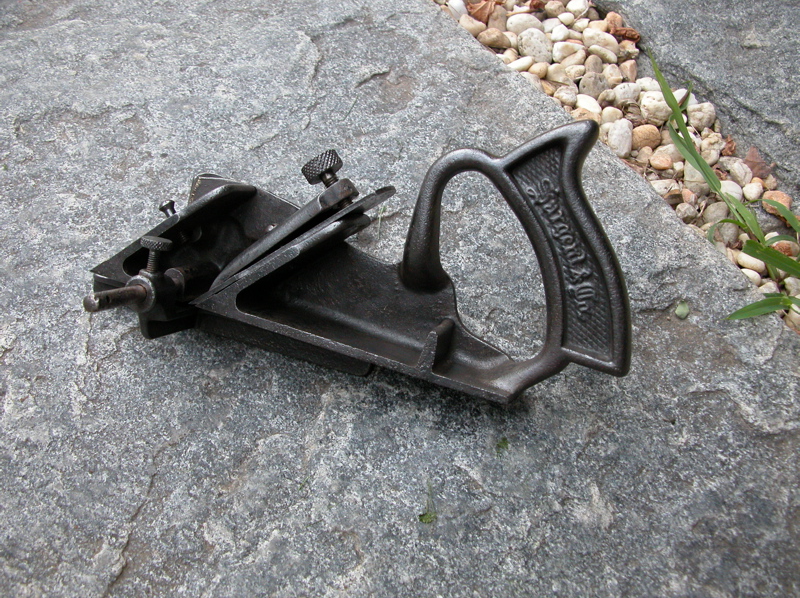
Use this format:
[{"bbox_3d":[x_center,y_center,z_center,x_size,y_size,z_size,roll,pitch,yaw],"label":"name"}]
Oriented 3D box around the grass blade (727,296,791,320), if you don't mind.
[{"bbox_3d":[0.178,0.004,0.402,0.034,0.008,0.009,-10,47,-9],"label":"grass blade"}]

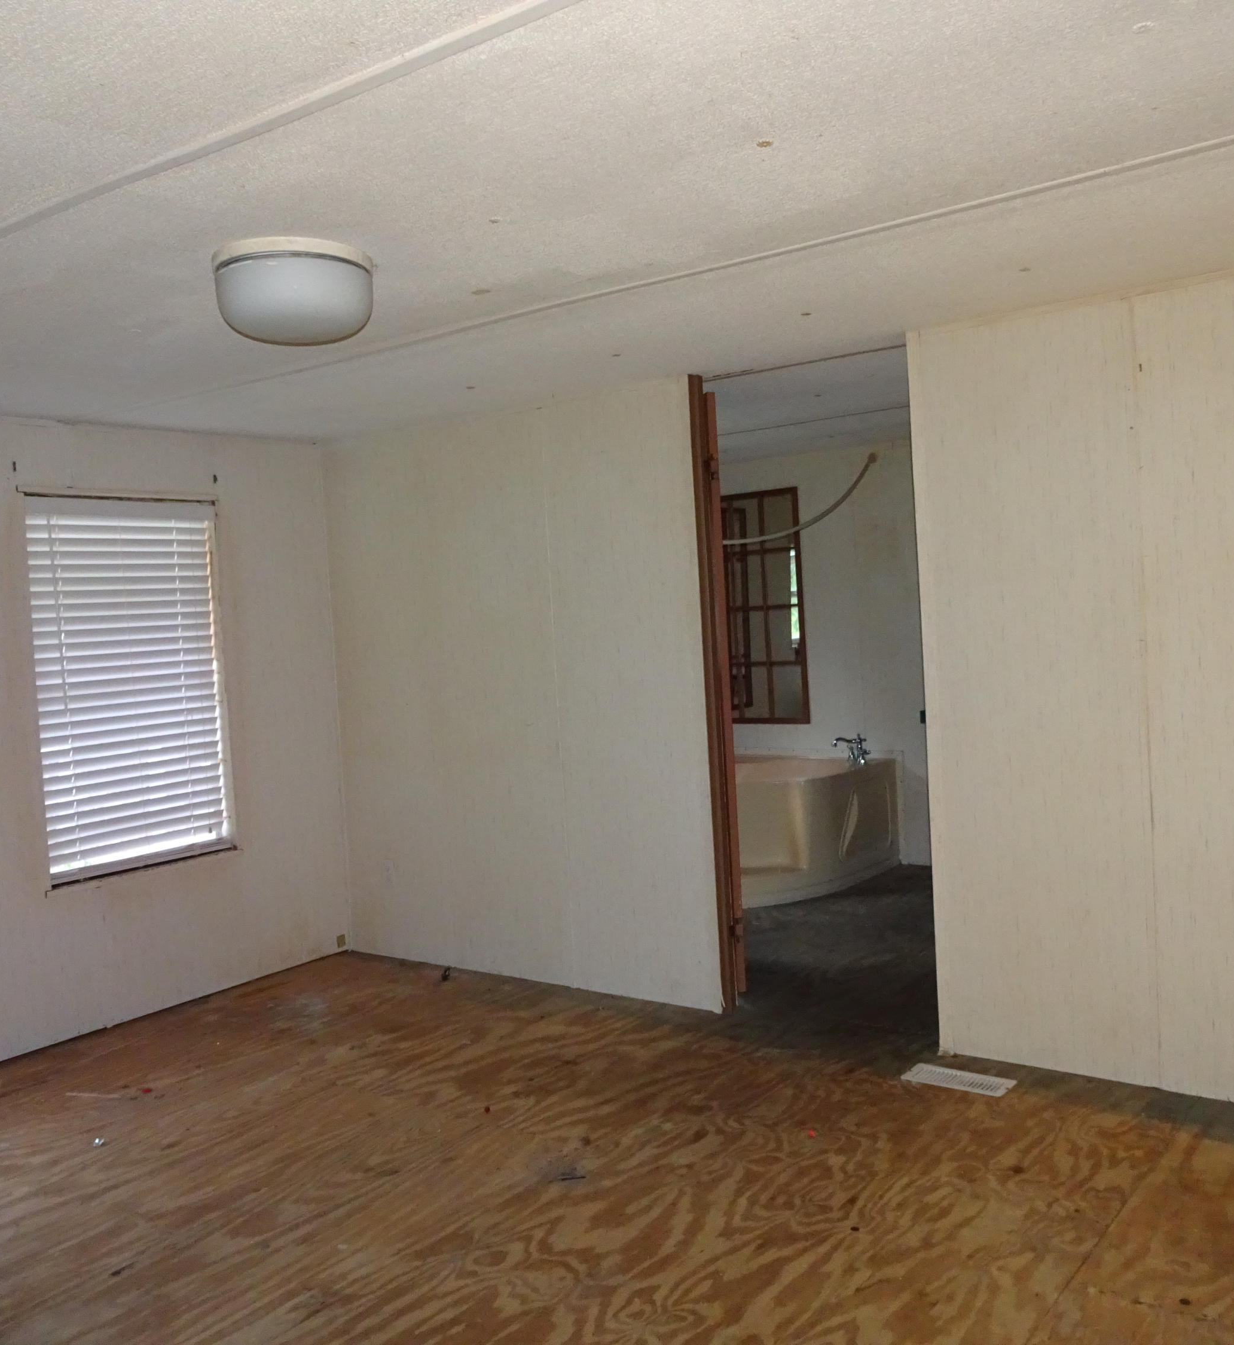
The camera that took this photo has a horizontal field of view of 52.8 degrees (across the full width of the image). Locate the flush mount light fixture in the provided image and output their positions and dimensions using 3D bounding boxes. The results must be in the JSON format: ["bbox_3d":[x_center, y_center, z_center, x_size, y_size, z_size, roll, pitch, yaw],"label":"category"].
[{"bbox_3d":[-0.679,-0.792,2.634,0.325,0.160,0.325,-3,3,0],"label":"flush mount light fixture"}]

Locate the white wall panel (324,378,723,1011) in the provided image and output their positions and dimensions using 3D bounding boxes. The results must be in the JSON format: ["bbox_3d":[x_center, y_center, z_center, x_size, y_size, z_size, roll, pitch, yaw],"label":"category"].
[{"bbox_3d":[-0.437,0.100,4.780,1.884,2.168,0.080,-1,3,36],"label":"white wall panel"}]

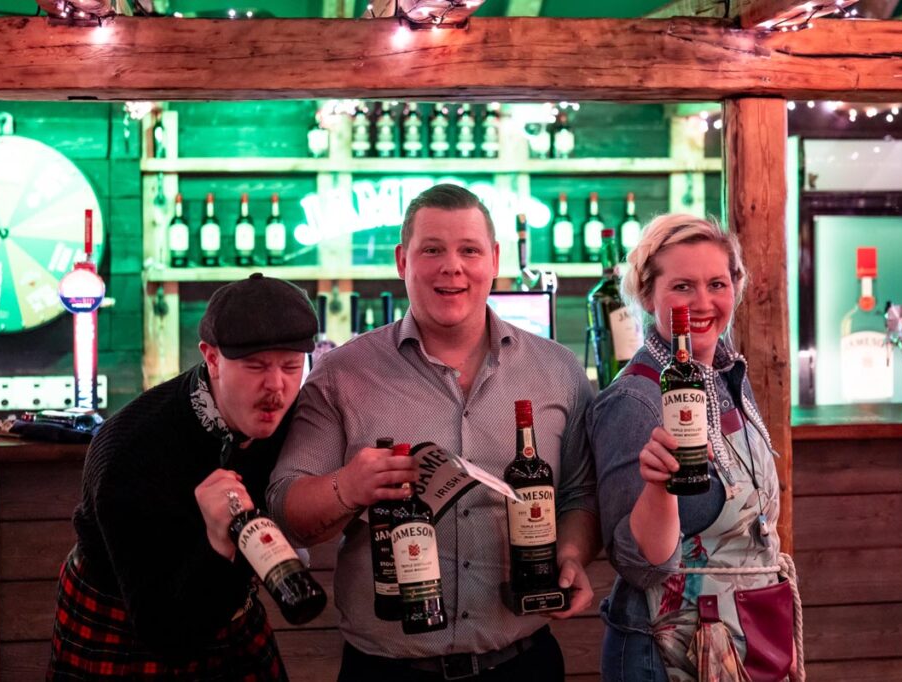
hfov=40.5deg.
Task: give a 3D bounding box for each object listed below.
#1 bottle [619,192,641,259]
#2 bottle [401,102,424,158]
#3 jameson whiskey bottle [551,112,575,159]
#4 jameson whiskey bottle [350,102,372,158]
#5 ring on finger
[{"bbox_3d":[0.749,-0.473,5.102,0.076,0.293,0.076,0,1,-5],"label":"bottle"},{"bbox_3d":[-0.159,-0.892,5.045,0.077,0.290,0.077,-1,1,-6],"label":"bottle"},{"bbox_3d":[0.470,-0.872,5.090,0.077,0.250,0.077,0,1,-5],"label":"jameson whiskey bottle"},{"bbox_3d":[-0.374,-0.888,5.019,0.077,0.290,0.077,-1,1,-6],"label":"jameson whiskey bottle"},{"bbox_3d":[-0.374,0.281,2.120,0.027,0.036,0.025,-20,0,-3],"label":"ring on finger"}]

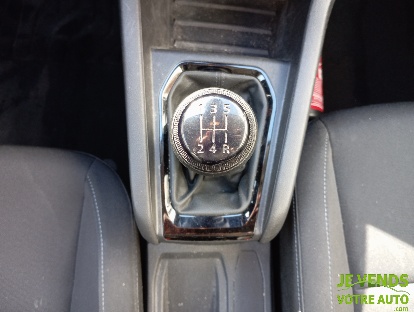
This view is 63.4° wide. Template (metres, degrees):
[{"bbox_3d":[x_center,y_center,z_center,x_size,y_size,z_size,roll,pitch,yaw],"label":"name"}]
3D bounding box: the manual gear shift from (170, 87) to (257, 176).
[{"bbox_3d":[0.005,-0.011,0.254,0.058,0.077,0.058,0,76,0],"label":"manual gear shift"}]

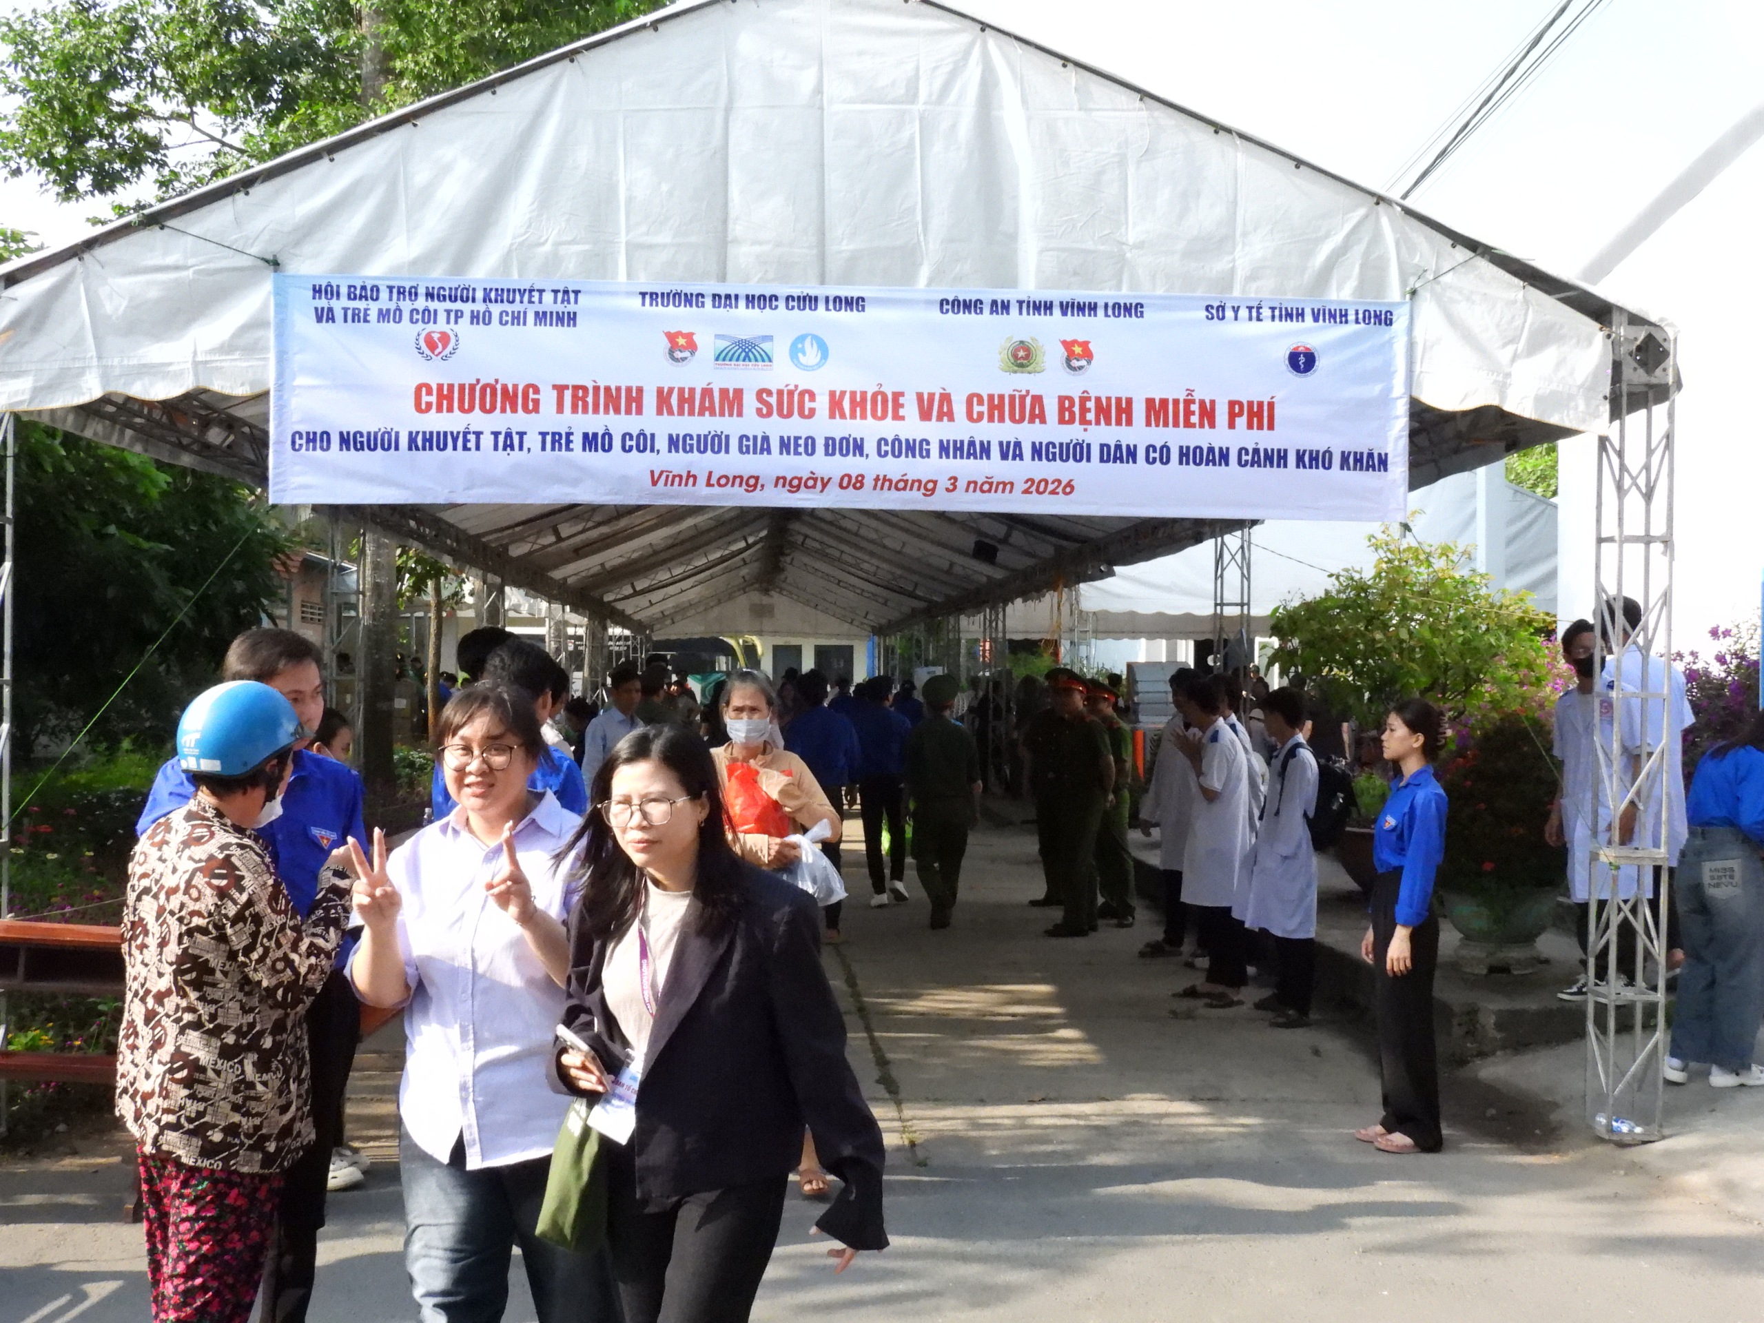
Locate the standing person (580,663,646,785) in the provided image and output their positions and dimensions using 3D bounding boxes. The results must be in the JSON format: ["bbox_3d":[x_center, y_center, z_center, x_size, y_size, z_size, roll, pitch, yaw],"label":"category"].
[{"bbox_3d":[-1.288,0.853,9.900,0.470,1.700,0.320,1,0,-30],"label":"standing person"}]

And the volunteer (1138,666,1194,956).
[{"bbox_3d":[1.712,0.899,12.200,0.380,1.674,0.460,1,0,-12],"label":"volunteer"}]

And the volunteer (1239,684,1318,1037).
[{"bbox_3d":[1.947,0.935,9.950,0.370,1.621,0.460,1,0,6],"label":"volunteer"}]

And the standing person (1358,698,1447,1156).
[{"bbox_3d":[1.881,0.939,7.350,0.330,1.615,0.420,1,0,-2],"label":"standing person"}]

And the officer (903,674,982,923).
[{"bbox_3d":[0.408,0.907,13.550,0.530,1.658,0.380,1,0,0],"label":"officer"}]

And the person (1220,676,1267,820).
[{"bbox_3d":[2.006,0.910,11.750,0.360,1.684,0.460,1,0,7],"label":"person"}]

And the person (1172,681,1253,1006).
[{"bbox_3d":[1.731,0.914,10.600,0.400,1.663,0.470,1,0,9],"label":"person"}]

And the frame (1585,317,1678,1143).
[{"bbox_3d":[2.743,0.239,7.450,0.230,2.992,0.230,1,0,-4],"label":"frame"}]

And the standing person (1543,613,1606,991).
[{"bbox_3d":[3.233,0.673,9.350,0.480,1.732,0.320,1,0,23],"label":"standing person"}]

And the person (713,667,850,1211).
[{"bbox_3d":[-0.385,0.814,6.300,0.500,1.580,0.400,1,0,-2],"label":"person"}]

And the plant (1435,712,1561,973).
[{"bbox_3d":[3.138,0.903,10.350,0.700,1.295,0.700,1,0,-3],"label":"plant"}]

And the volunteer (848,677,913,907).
[{"bbox_3d":[0.005,0.919,14.700,0.480,1.630,0.400,1,0,-3],"label":"volunteer"}]

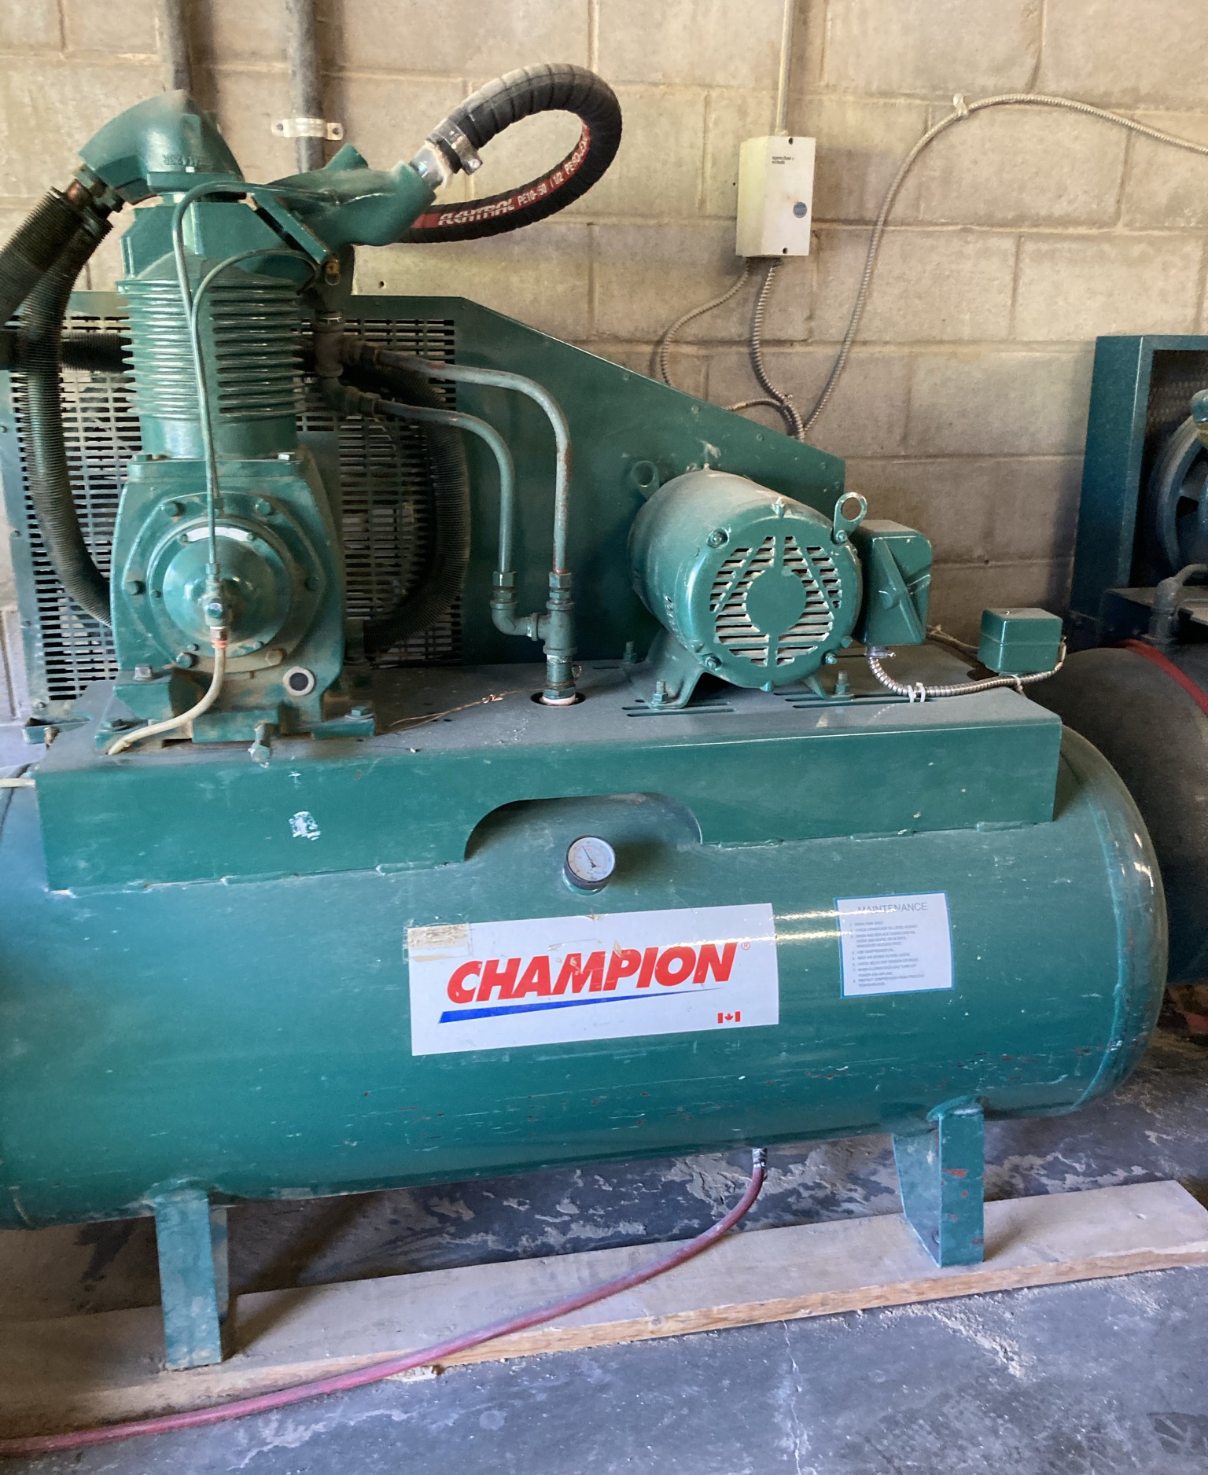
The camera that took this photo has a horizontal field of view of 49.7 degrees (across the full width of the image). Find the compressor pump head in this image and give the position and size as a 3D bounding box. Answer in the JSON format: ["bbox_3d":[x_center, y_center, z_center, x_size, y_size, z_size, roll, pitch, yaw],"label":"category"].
[{"bbox_3d":[-0.320,-0.392,1.561,0.690,0.750,0.380,-3,16,-10],"label":"compressor pump head"}]

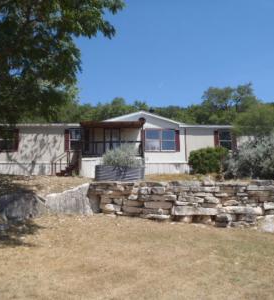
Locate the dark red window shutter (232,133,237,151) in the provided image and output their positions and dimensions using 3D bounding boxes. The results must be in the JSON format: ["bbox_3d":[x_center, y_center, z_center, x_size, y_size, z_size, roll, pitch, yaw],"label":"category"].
[{"bbox_3d":[6.209,-0.529,20.600,0.300,1.330,0.050,0,-4,-5],"label":"dark red window shutter"}]

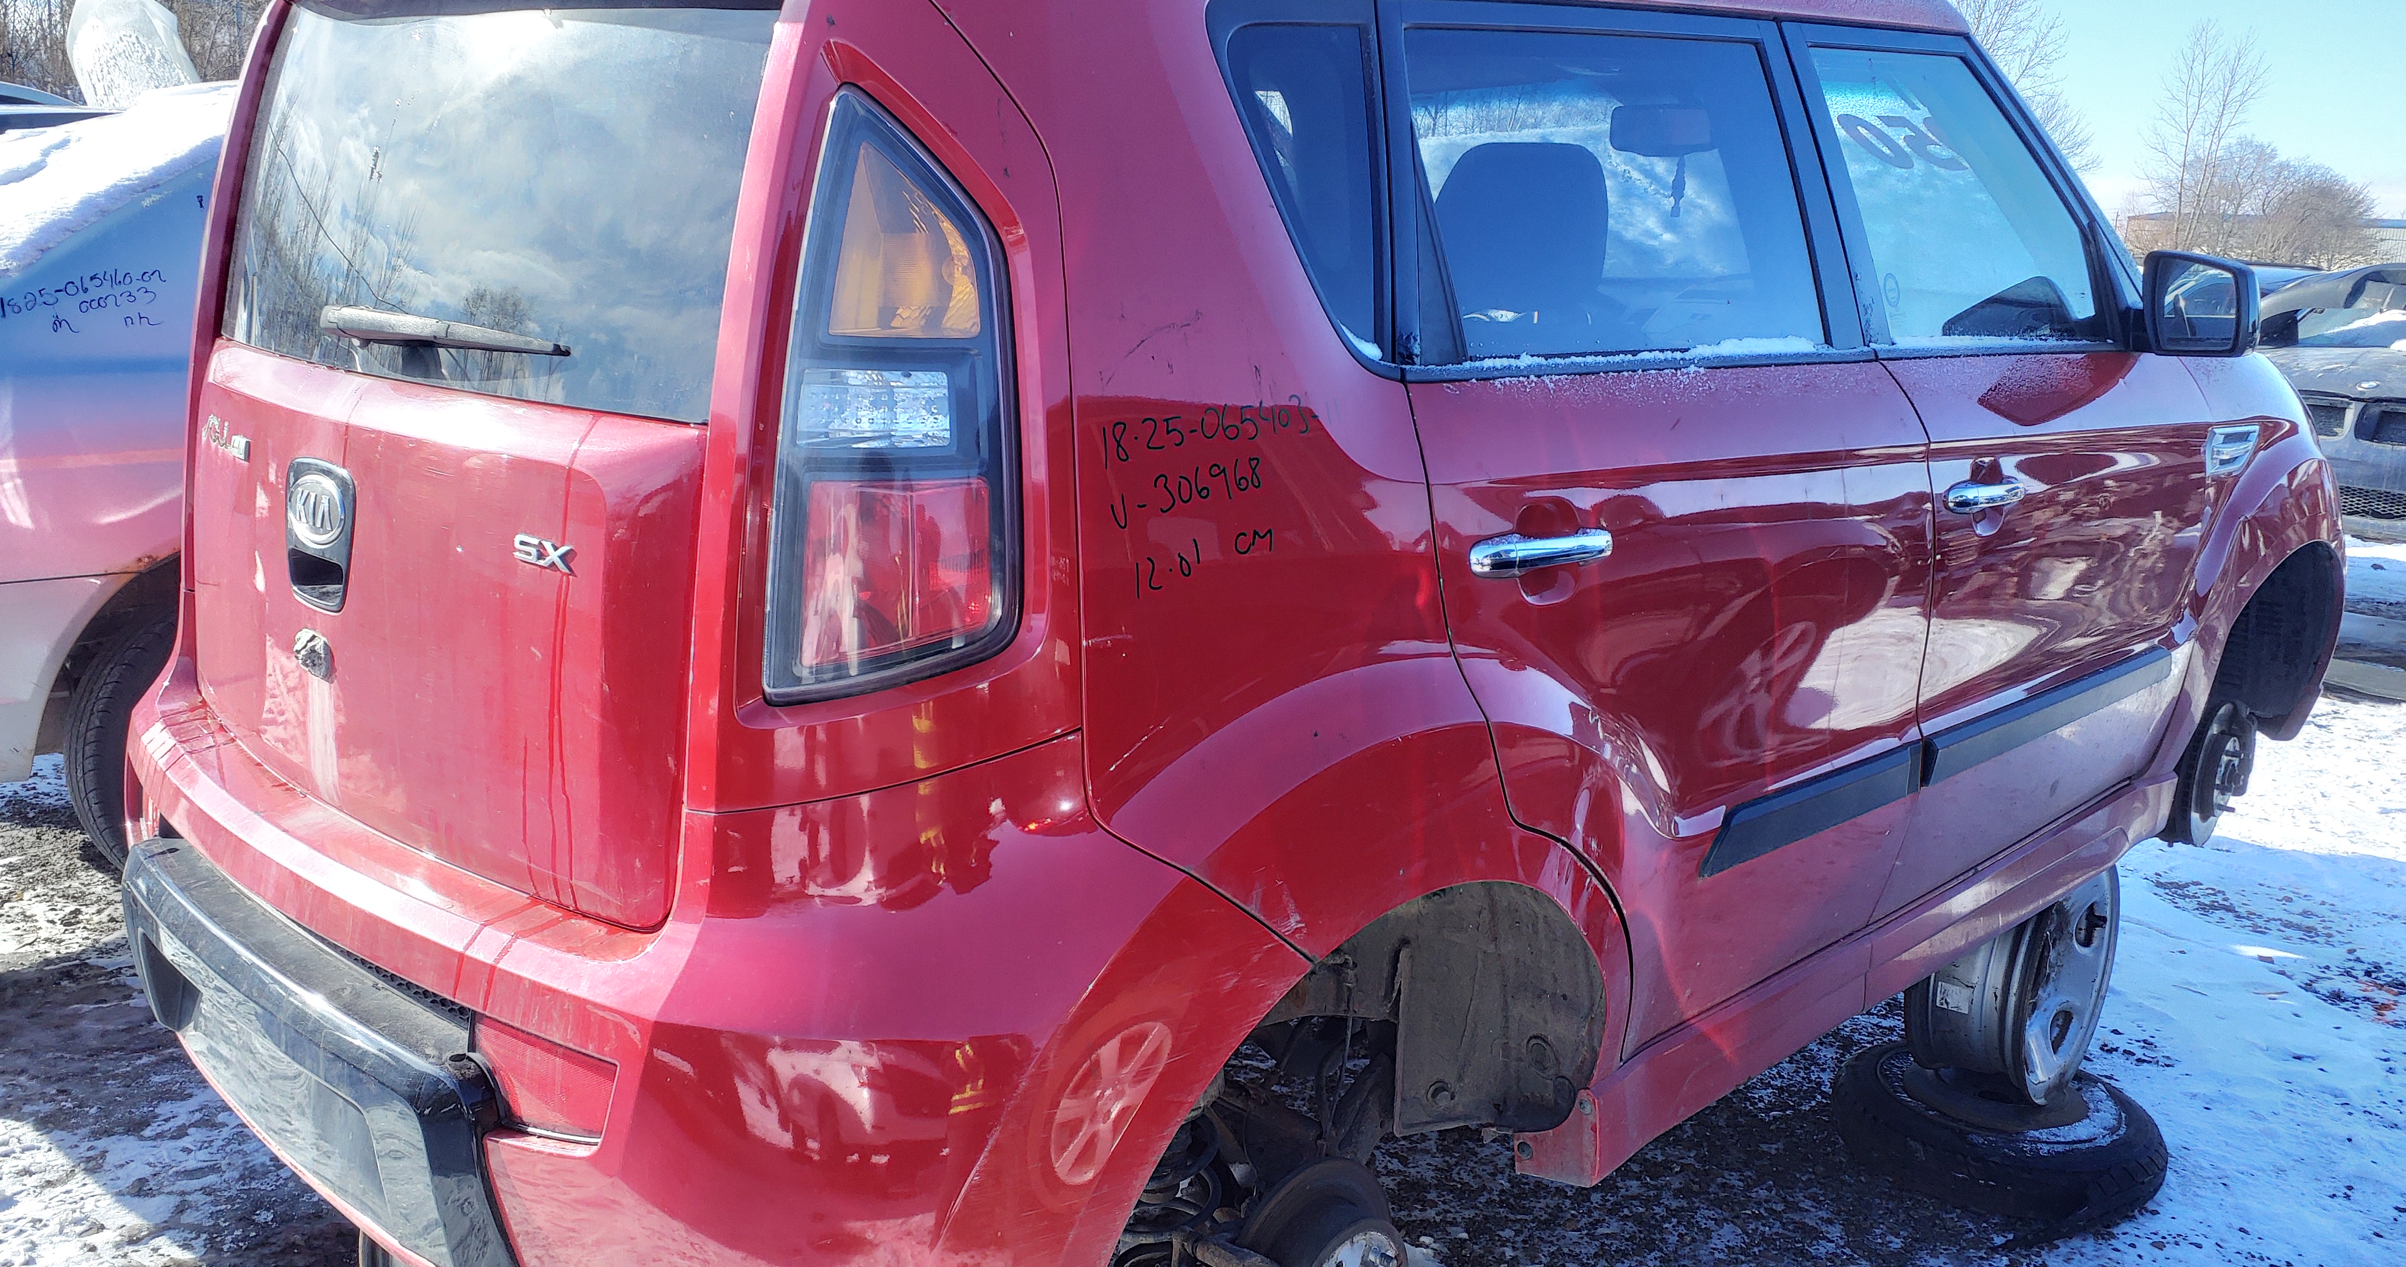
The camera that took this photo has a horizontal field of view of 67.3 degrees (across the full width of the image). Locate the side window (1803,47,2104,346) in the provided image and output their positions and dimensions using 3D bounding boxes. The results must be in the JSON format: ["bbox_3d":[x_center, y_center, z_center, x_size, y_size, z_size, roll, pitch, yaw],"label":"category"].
[{"bbox_3d":[1.062,-0.600,2.496,0.750,0.420,0.045,-11,-2,-44],"label":"side window"}]

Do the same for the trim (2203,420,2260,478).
[{"bbox_3d":[1.740,-0.312,3.061,0.220,0.095,0.030,-10,17,-39],"label":"trim"}]

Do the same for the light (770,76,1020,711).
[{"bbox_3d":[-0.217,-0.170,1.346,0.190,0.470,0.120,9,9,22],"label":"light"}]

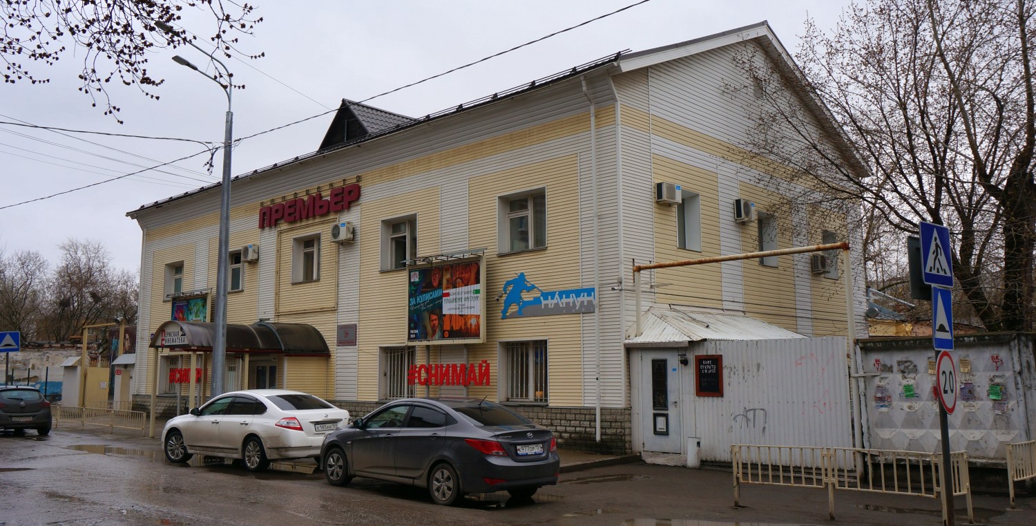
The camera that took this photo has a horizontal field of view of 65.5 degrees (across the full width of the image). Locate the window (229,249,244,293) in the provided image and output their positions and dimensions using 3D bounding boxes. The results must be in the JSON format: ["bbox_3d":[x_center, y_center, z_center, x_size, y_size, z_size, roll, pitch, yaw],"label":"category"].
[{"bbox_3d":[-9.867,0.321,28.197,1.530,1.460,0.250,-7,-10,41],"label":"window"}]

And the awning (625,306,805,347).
[{"bbox_3d":[4.635,1.450,18.055,1.800,0.920,5.400,-7,-10,44],"label":"awning"}]

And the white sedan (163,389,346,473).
[{"bbox_3d":[-5.461,3.385,16.645,4.820,1.480,1.800,-6,-9,38],"label":"white sedan"}]

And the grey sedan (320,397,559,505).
[{"bbox_3d":[-1.413,2.873,12.794,4.370,1.470,1.710,-7,-10,42],"label":"grey sedan"}]

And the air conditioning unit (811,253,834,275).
[{"bbox_3d":[8.922,0.049,23.668,0.780,0.530,0.280,7,-11,-44],"label":"air conditioning unit"}]

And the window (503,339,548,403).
[{"bbox_3d":[0.201,2.554,18.811,1.580,1.460,0.250,-7,-10,44],"label":"window"}]

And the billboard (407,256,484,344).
[{"bbox_3d":[-1.834,1.029,20.322,2.800,2.060,0.160,-7,-10,41],"label":"billboard"}]

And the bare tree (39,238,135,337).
[{"bbox_3d":[-30.012,3.641,55.323,6.400,10.860,6.000,4,-8,-28],"label":"bare tree"}]

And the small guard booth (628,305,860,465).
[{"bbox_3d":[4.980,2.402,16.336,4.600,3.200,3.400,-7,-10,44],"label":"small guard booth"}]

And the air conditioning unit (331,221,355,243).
[{"bbox_3d":[-5.121,-0.881,23.560,0.790,0.530,0.280,-7,-10,41],"label":"air conditioning unit"}]

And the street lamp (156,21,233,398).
[{"bbox_3d":[-8.623,-0.774,21.027,0.350,10.850,2.350,-7,-10,41],"label":"street lamp"}]

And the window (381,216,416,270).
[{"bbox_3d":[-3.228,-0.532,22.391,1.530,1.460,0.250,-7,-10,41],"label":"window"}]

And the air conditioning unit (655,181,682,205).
[{"bbox_3d":[3.402,-1.564,18.082,0.260,0.430,0.700,-7,-10,44],"label":"air conditioning unit"}]

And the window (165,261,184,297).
[{"bbox_3d":[-13.944,0.776,32.915,1.650,1.500,0.270,-7,-10,44],"label":"window"}]

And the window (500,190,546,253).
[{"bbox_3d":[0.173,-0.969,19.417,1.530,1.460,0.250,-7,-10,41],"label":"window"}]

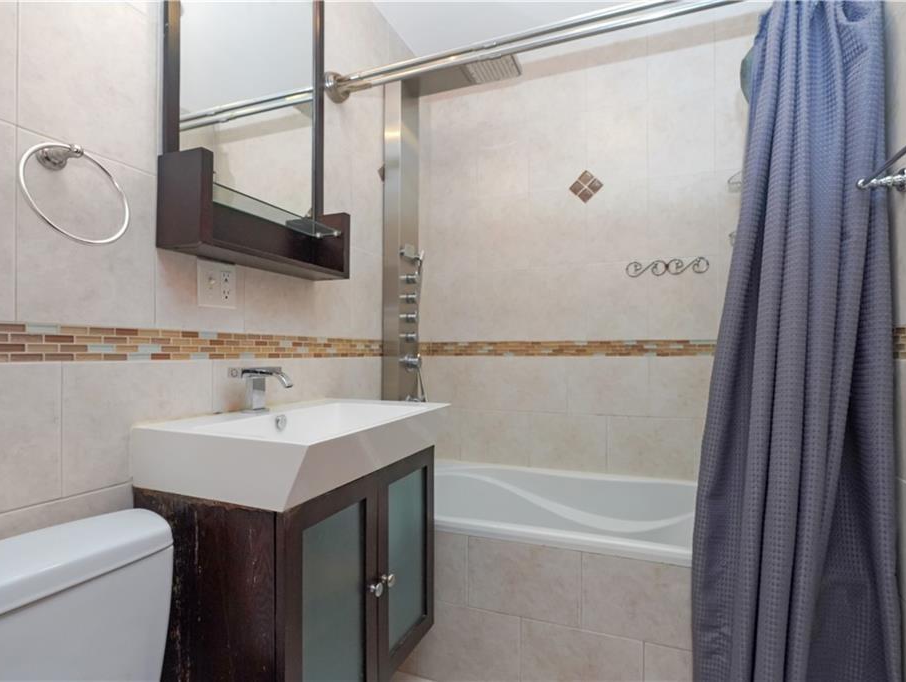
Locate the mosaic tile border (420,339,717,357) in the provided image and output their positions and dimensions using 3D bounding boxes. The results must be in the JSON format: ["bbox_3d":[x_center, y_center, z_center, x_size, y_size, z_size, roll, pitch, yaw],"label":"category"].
[{"bbox_3d":[0.524,0.035,2.055,1.508,0.068,0.012,0,-1,20],"label":"mosaic tile border"}]

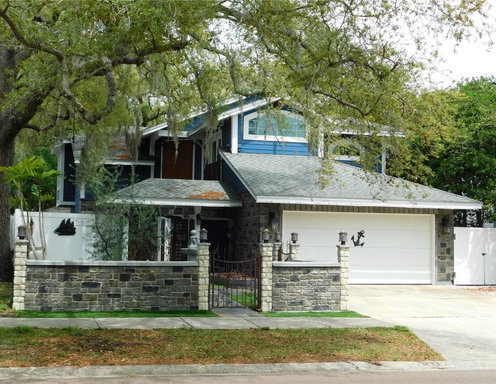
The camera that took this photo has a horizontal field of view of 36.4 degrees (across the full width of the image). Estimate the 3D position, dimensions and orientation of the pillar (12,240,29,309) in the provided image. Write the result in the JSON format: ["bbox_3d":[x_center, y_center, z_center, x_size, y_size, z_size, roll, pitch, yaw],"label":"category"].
[{"bbox_3d":[-4.605,1.688,15.235,0.260,1.412,0.260,2,-4,-13],"label":"pillar"}]

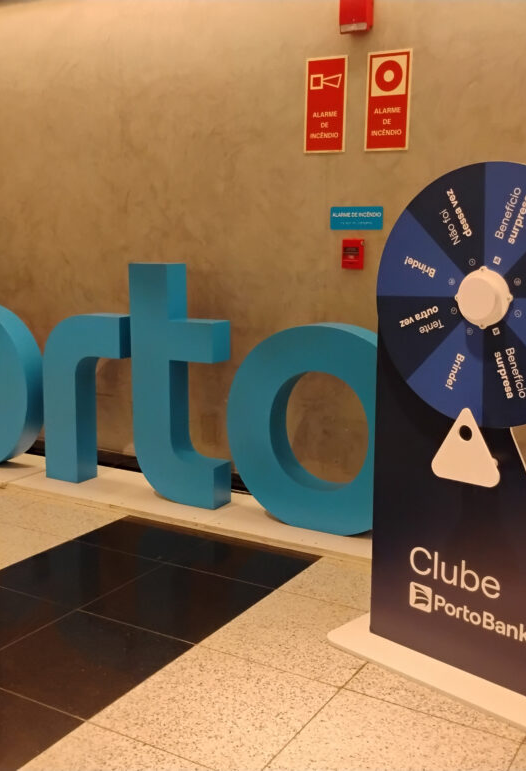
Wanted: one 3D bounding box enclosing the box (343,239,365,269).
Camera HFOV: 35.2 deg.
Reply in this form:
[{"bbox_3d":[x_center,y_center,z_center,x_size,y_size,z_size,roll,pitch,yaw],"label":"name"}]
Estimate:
[{"bbox_3d":[0.400,-0.580,3.659,0.080,0.126,0.050,6,11,30],"label":"box"}]

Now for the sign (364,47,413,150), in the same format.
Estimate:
[{"bbox_3d":[0.529,-1.202,3.507,0.196,0.405,0.008,6,11,30],"label":"sign"}]

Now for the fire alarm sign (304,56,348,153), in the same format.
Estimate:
[{"bbox_3d":[0.276,-1.234,3.653,0.201,0.404,0.008,6,11,30],"label":"fire alarm sign"}]

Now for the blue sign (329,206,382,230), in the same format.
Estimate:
[{"bbox_3d":[0.411,-0.734,3.652,0.249,0.099,0.008,6,11,30],"label":"blue sign"}]

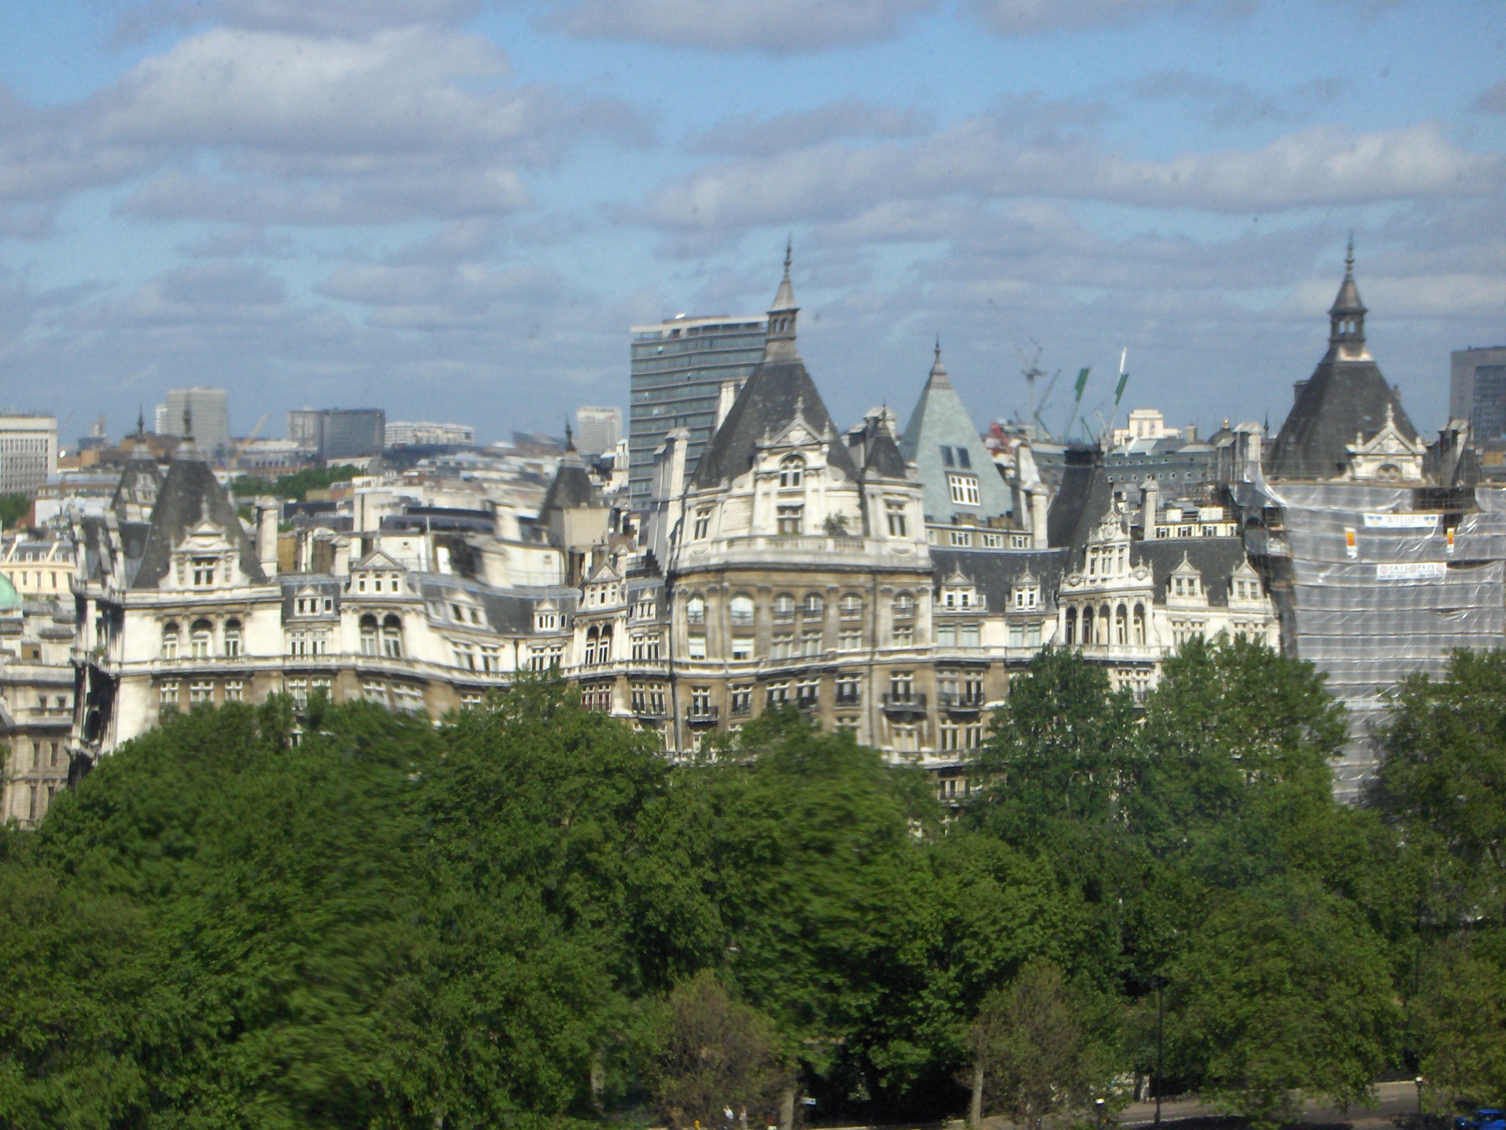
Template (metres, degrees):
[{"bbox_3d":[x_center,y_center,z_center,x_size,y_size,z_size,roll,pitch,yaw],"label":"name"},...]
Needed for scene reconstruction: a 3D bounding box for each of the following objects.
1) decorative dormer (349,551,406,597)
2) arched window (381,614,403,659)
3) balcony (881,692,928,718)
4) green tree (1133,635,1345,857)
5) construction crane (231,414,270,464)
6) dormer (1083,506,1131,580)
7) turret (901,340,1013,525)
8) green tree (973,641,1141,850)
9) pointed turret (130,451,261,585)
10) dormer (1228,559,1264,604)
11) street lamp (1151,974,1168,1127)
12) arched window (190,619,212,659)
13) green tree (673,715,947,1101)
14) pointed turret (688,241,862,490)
[{"bbox_3d":[-31.420,0.690,383.000,4.900,3.850,2.500,0,1,-8],"label":"decorative dormer"},{"bbox_3d":[-30.170,5.940,381.500,1.900,3.750,0.500,0,1,-8],"label":"arched window"},{"bbox_3d":[12.760,11.810,387.000,3.800,2.000,1.200,0,1,-10],"label":"balcony"},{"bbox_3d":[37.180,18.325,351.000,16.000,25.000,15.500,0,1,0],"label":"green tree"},{"bbox_3d":[-164.573,-41.716,1500.000,12.500,16.000,3.000,0,1,0],"label":"construction crane"},{"bbox_3d":[29.905,-1.843,384.500,3.750,6.400,1.800,0,1,-15],"label":"dormer"},{"bbox_3d":[16.590,-11.850,409.000,10.500,16.900,10.500,-1,2,-20],"label":"turret"},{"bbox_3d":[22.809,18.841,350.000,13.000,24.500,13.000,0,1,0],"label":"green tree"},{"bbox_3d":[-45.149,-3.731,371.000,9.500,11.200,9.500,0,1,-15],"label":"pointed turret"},{"bbox_3d":[41.978,1.397,389.000,2.650,3.850,1.700,0,1,-15],"label":"dormer"},{"bbox_3d":[27.280,32.580,307.000,1.100,10.000,0.600,0,1,0],"label":"street lamp"},{"bbox_3d":[-44.090,5.921,365.000,1.750,3.050,0.400,0,1,-15],"label":"arched window"},{"bbox_3d":[3.389,23.420,315.000,18.200,27.500,17.500,0,1,0],"label":"green tree"},{"bbox_3d":[1.607,-16.345,384.000,11.400,20.300,11.400,0,1,-15],"label":"pointed turret"}]

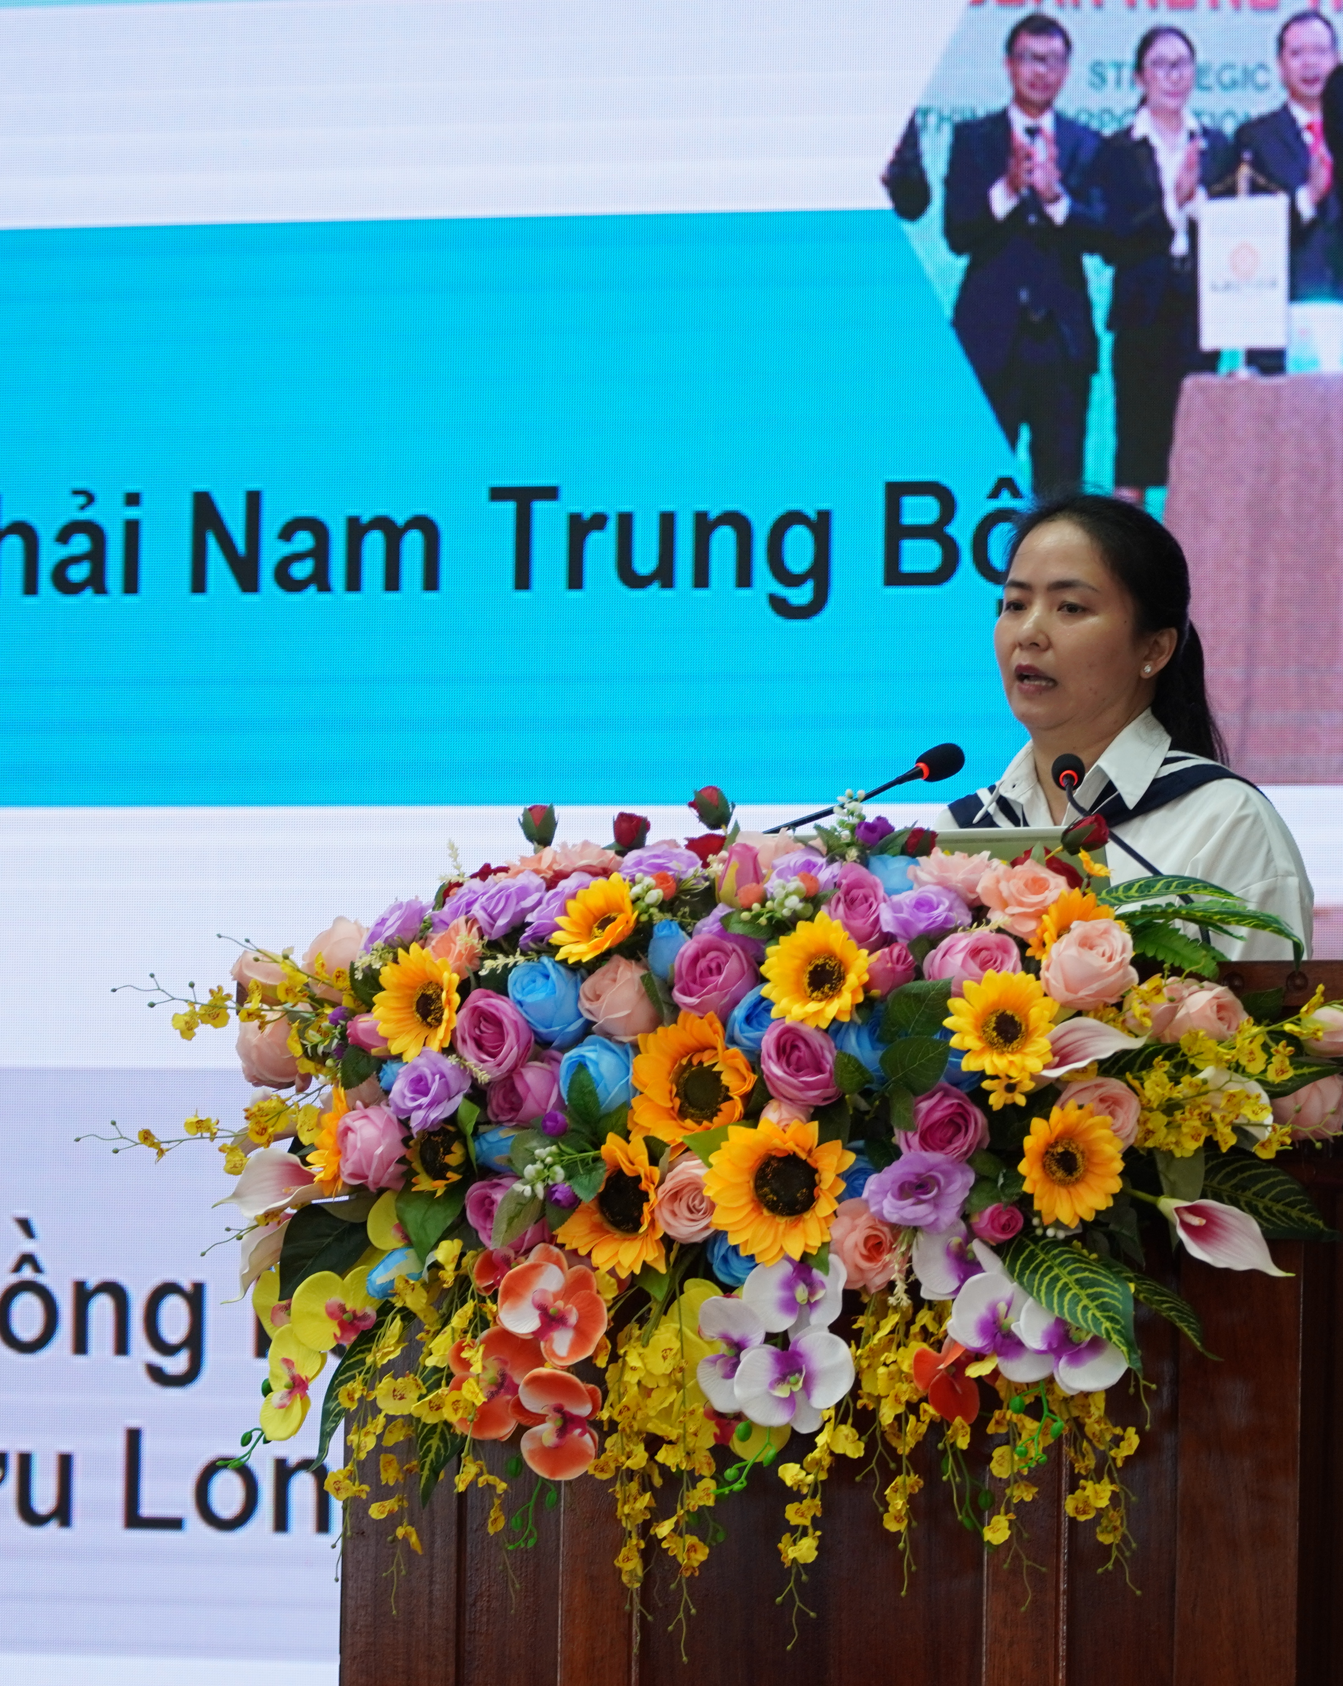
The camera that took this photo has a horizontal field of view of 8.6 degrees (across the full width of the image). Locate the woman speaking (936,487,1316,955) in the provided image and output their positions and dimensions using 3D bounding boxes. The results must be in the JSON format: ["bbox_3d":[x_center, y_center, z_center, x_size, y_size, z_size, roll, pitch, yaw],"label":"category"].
[{"bbox_3d":[0.424,0.465,8.450,0.460,1.600,0.340,-1,-3,30],"label":"woman speaking"}]

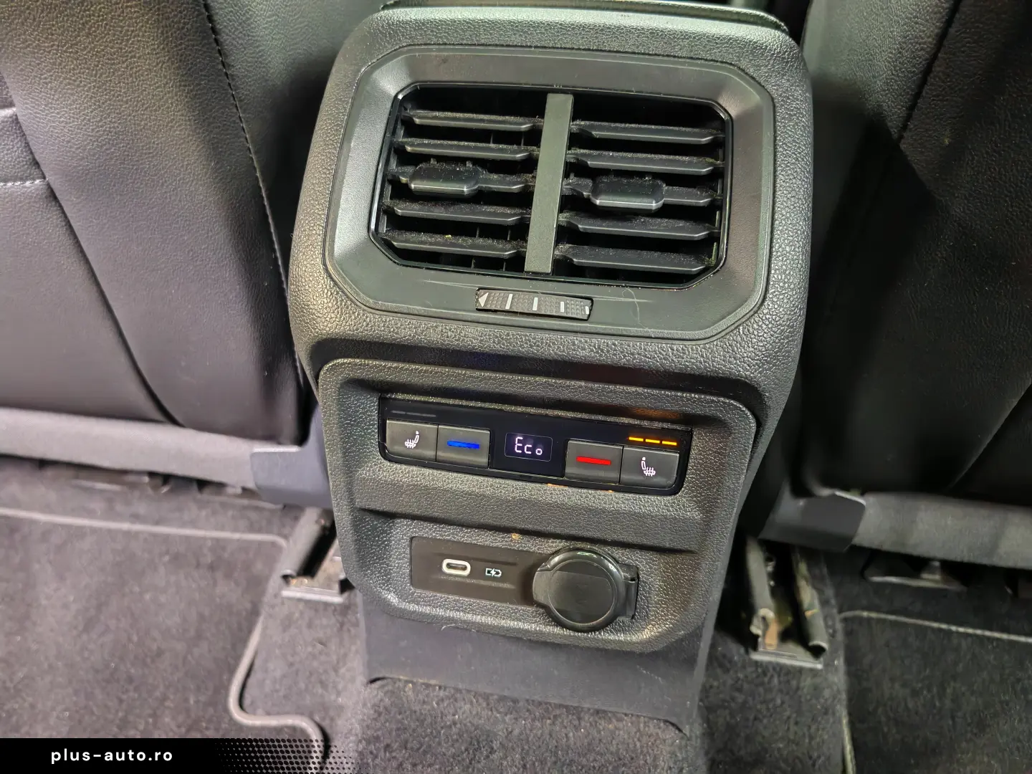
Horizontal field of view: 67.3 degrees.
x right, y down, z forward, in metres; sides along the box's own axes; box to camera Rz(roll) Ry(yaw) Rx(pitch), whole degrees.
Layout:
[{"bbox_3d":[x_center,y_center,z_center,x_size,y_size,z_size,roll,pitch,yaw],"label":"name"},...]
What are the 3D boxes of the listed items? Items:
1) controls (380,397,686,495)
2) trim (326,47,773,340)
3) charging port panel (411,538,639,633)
[{"bbox_3d":[0.006,0.023,0.323,0.129,0.028,0.018,6,11,7],"label":"controls"},{"bbox_3d":[0.015,-0.078,0.319,0.174,0.114,0.030,6,-7,7],"label":"trim"},{"bbox_3d":[0.002,0.084,0.333,0.098,0.038,0.020,6,10,7],"label":"charging port panel"}]

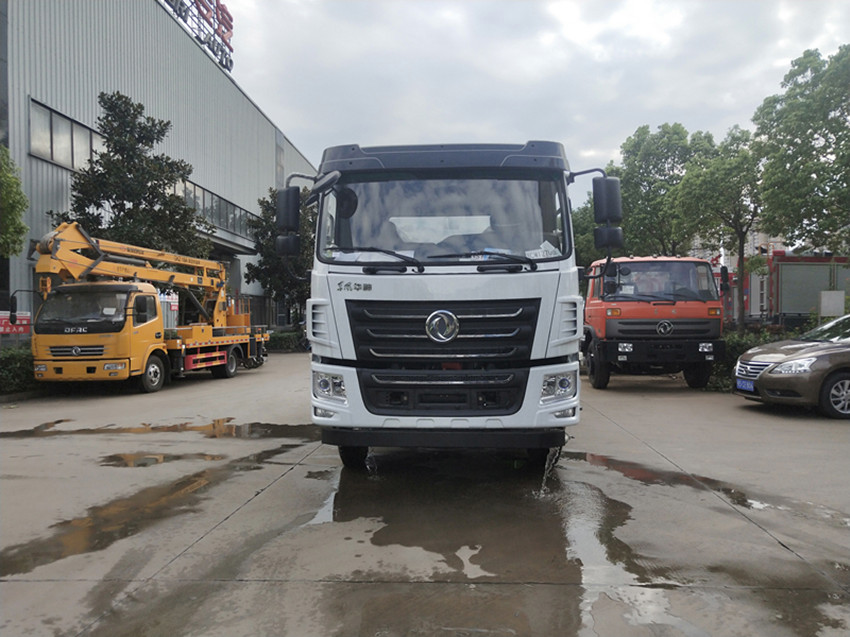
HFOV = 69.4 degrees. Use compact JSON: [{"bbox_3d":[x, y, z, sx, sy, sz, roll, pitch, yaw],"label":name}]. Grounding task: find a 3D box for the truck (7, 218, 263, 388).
[{"bbox_3d":[-6.450,-0.200,14.900,2.350,3.400,7.700,0,0,9],"label":"truck"}]

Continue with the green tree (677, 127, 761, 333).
[{"bbox_3d":[7.713,-1.780,15.700,2.800,6.500,2.800,0,0,4],"label":"green tree"}]

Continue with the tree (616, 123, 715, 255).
[{"bbox_3d":[8.195,-2.680,21.000,3.800,8.300,3.800,0,0,4],"label":"tree"}]

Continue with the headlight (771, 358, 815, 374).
[{"bbox_3d":[5.220,0.680,8.710,0.440,0.220,0.400,0,0,-4],"label":"headlight"}]

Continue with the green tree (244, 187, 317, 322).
[{"bbox_3d":[-6.868,-2.580,30.000,4.000,8.100,4.000,0,0,4],"label":"green tree"}]

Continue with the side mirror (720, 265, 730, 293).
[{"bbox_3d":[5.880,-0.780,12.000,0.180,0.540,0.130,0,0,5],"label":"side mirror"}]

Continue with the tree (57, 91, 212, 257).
[{"bbox_3d":[-8.284,-2.530,17.500,4.400,8.000,4.400,0,0,4],"label":"tree"}]

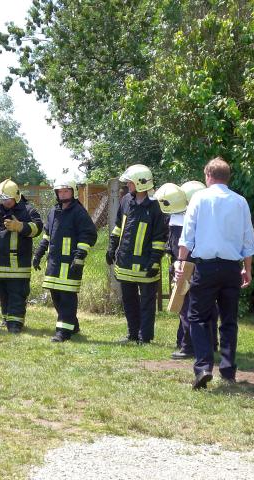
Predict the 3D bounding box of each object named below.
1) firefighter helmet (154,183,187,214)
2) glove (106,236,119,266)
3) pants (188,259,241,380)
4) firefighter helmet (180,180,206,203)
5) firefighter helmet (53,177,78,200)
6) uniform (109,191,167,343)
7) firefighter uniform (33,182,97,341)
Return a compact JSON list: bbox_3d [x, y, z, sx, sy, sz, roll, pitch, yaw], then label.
[{"bbox_3d":[0.387,-0.369,10.350,0.290,0.260,0.230,2,4,28],"label":"firefighter helmet"},{"bbox_3d":[-0.141,0.111,11.750,0.130,0.290,0.130,2,4,37],"label":"glove"},{"bbox_3d":[0.702,0.626,9.350,0.430,0.980,0.360,0,3,0],"label":"pants"},{"bbox_3d":[0.632,-0.420,10.750,0.290,0.250,0.230,2,4,25],"label":"firefighter helmet"},{"bbox_3d":[-0.647,-0.547,12.250,0.255,0.245,0.300,1,3,22],"label":"firefighter helmet"},{"bbox_3d":[0.111,0.274,11.800,0.540,1.550,0.380,2,4,37],"label":"uniform"},{"bbox_3d":[-0.649,0.222,12.300,0.580,1.680,0.450,2,4,32],"label":"firefighter uniform"}]

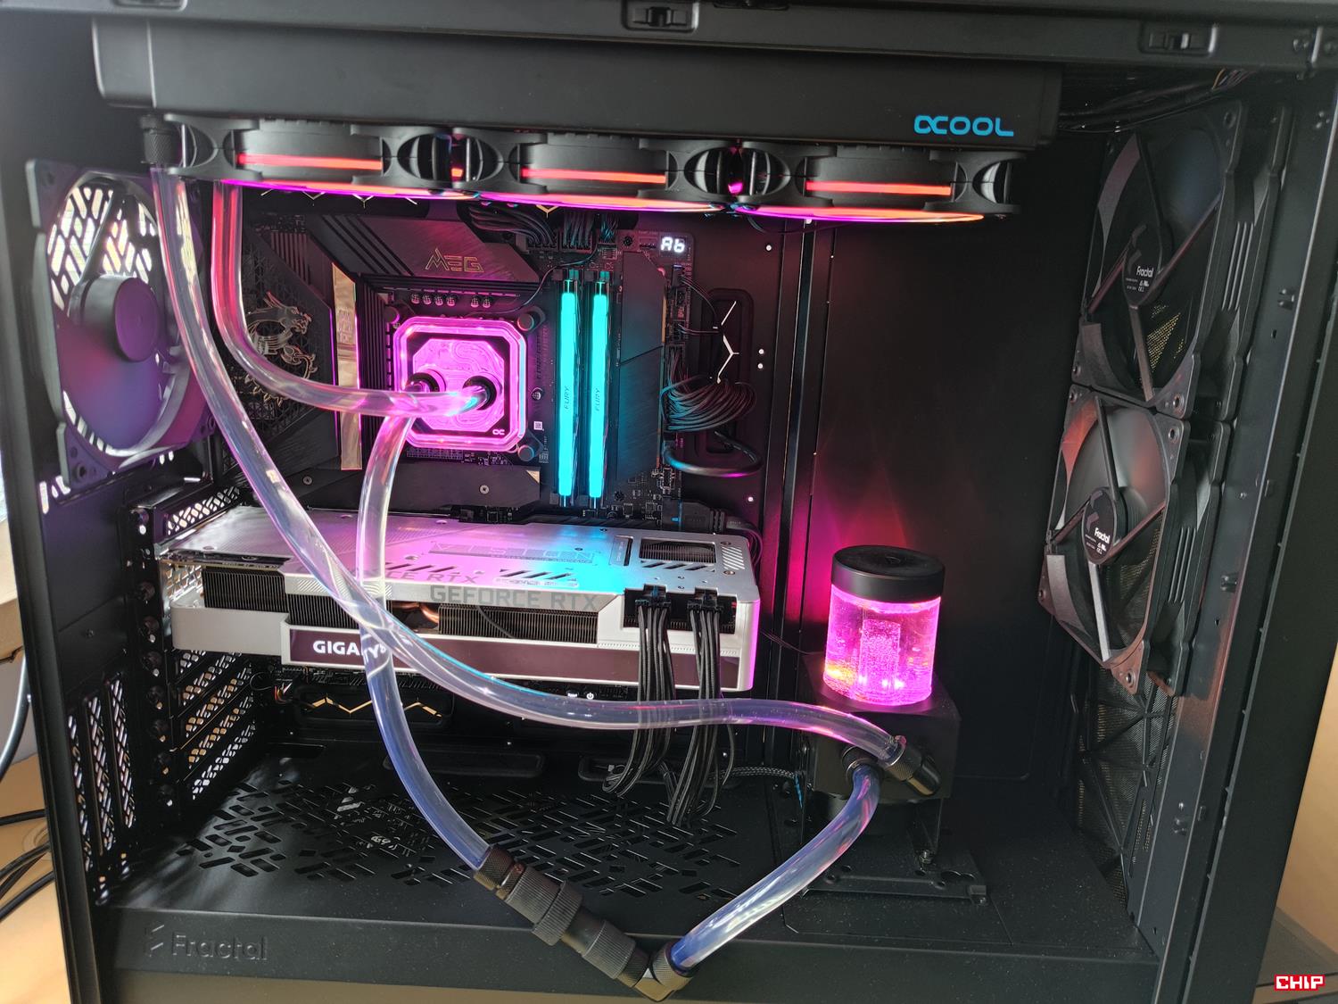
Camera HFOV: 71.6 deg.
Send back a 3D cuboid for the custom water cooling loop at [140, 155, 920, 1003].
[{"bbox_3d":[-0.056,0.023,0.465,0.387,0.350,0.210,3,14,1],"label":"custom water cooling loop"}]

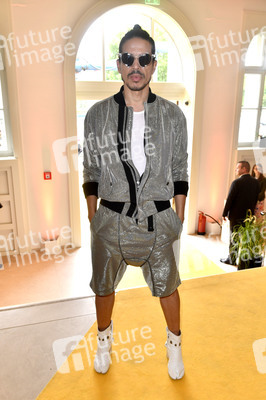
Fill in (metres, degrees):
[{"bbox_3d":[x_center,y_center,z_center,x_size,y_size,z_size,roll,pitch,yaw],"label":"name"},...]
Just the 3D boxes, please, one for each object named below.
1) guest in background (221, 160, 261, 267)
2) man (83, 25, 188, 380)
[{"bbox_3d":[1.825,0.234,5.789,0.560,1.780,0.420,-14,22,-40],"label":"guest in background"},{"bbox_3d":[0.021,0.080,1.817,0.540,1.820,0.340,1,16,3],"label":"man"}]

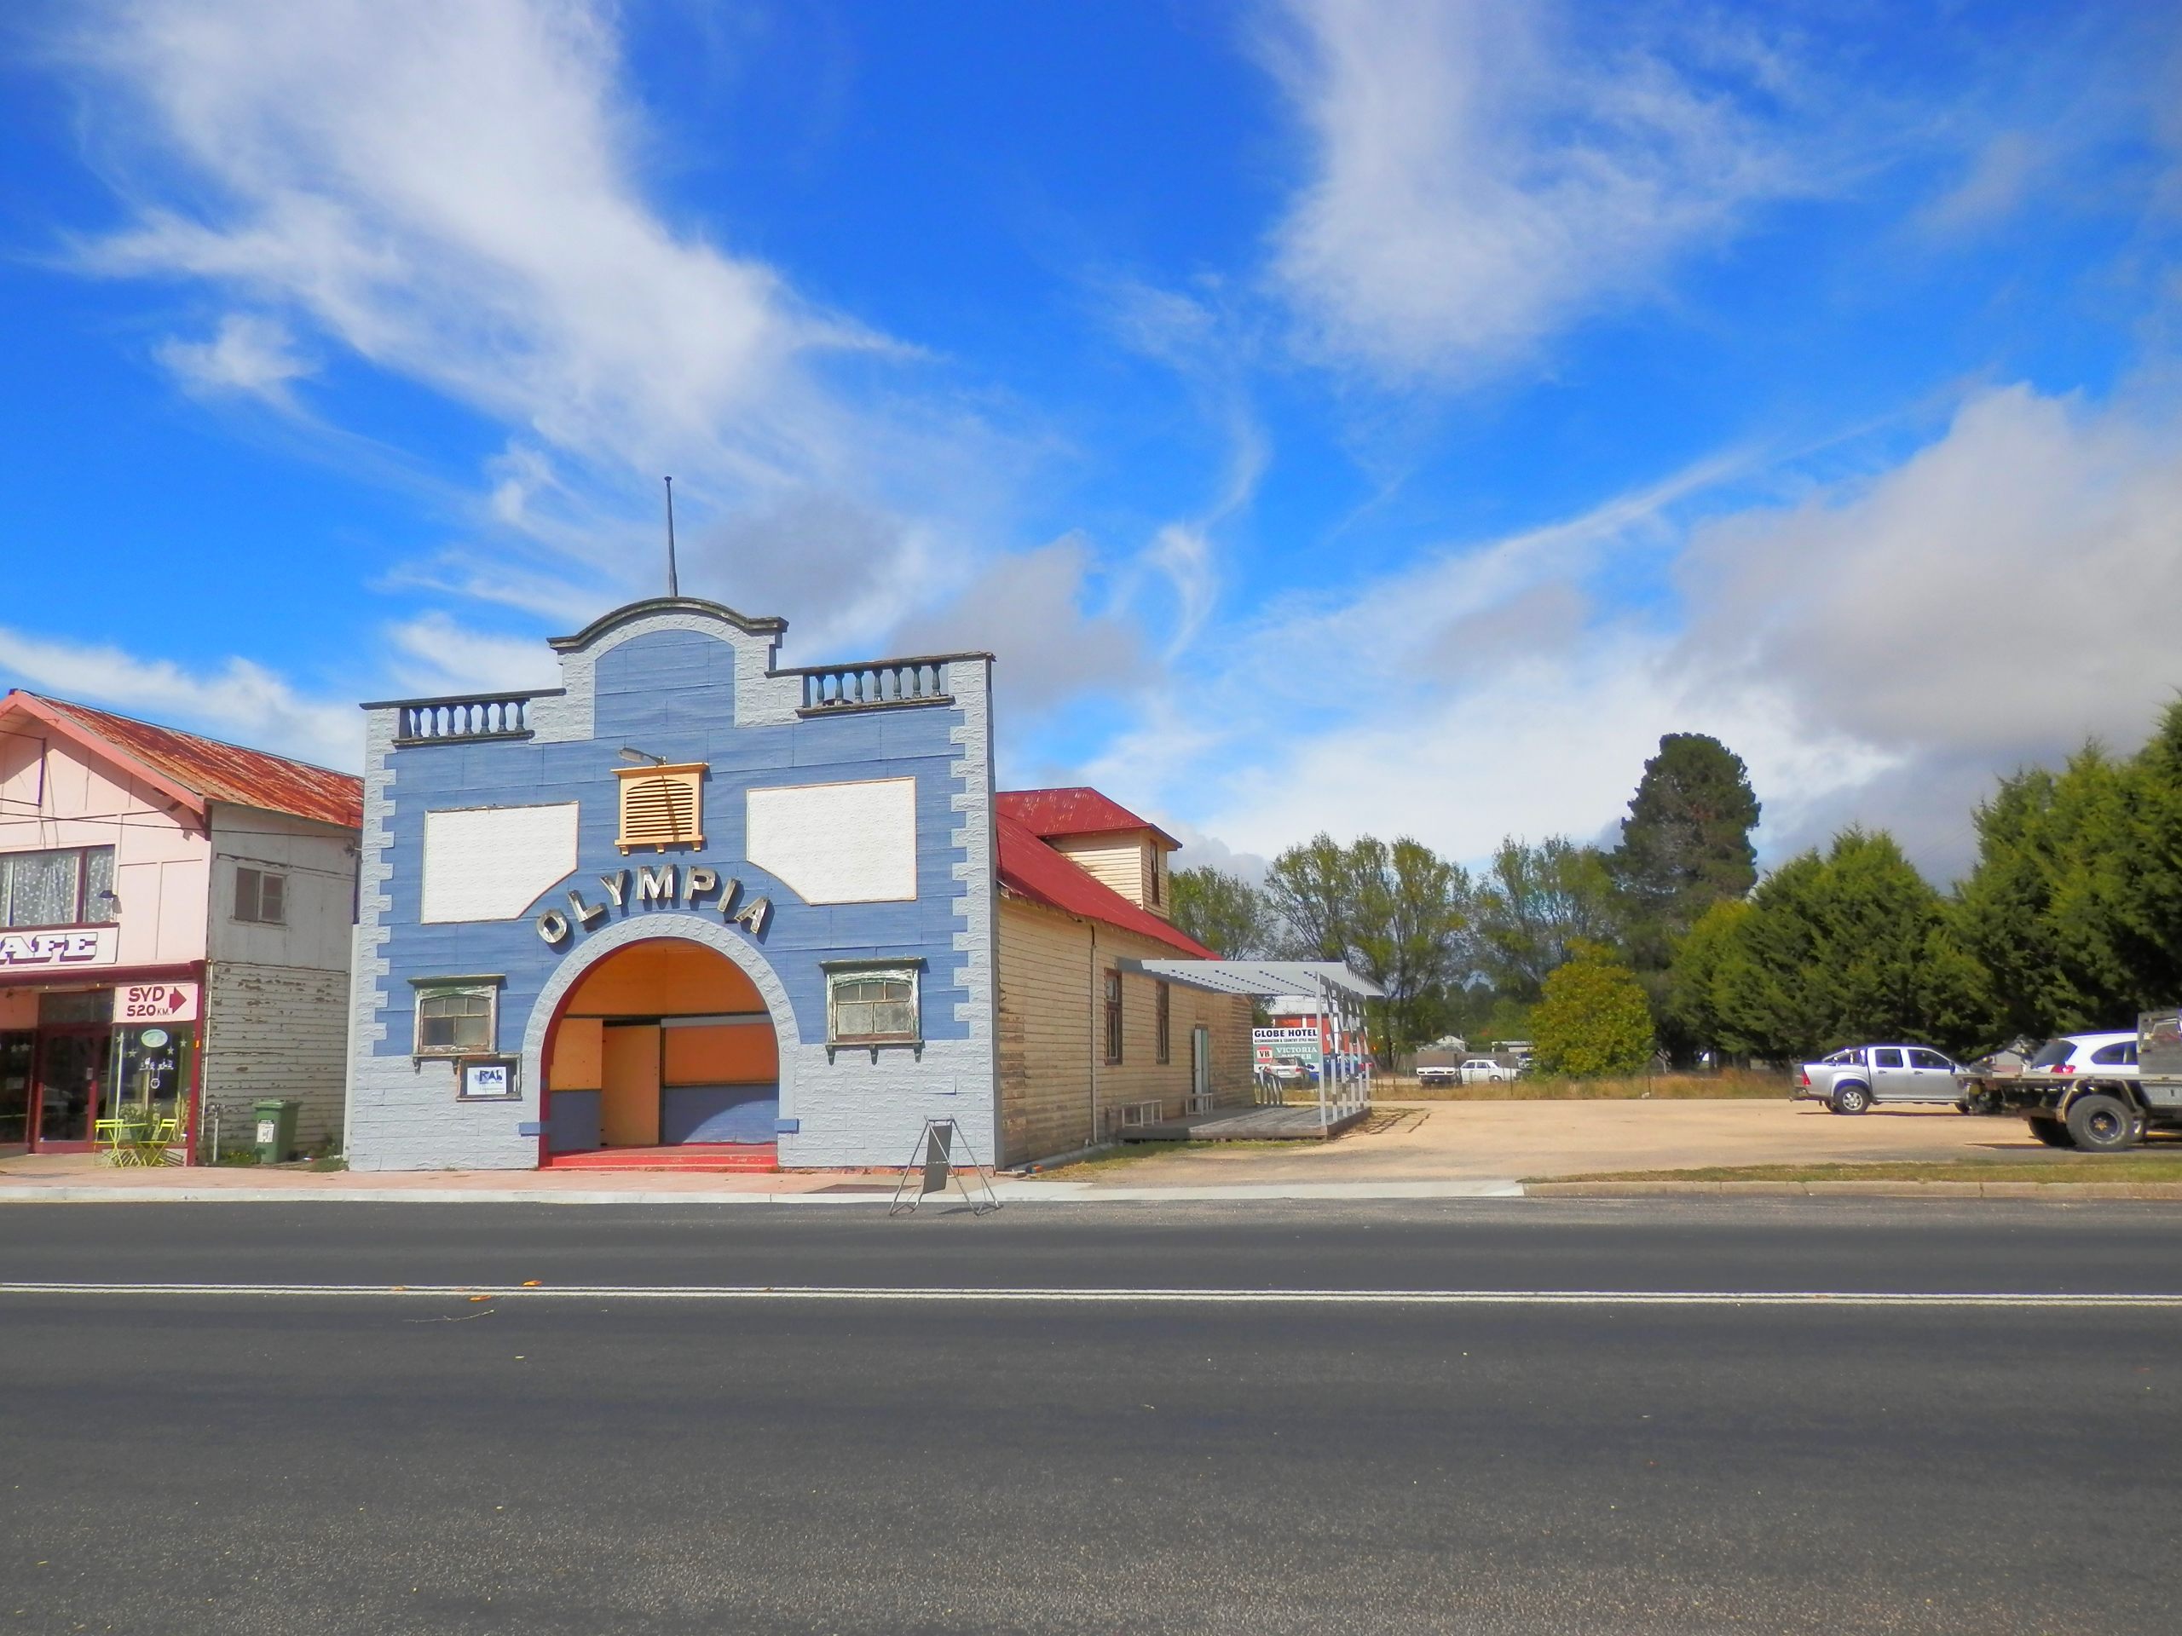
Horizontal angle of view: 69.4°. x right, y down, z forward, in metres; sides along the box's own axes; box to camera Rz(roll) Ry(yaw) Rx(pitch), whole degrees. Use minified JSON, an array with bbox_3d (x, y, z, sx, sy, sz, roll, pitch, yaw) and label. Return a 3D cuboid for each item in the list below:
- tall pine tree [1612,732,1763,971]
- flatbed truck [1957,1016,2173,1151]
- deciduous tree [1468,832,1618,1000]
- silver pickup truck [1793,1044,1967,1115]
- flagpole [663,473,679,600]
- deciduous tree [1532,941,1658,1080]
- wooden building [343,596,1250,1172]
[{"bbox_3d":[49.222,6.549,127.872,12.657,27.363,12.657,-4,-9,13],"label":"tall pine tree"},{"bbox_3d":[15.897,3.878,23.379,5.200,1.950,1.850,-3,-9,14],"label":"flatbed truck"},{"bbox_3d":[34.247,10.071,116.625,11.233,17.682,11.233,-4,-9,13],"label":"deciduous tree"},{"bbox_3d":[21.773,7.077,42.655,5.050,1.750,1.800,-4,-9,13],"label":"silver pickup truck"},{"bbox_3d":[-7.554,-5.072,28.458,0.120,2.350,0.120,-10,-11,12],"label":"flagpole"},{"bbox_3d":[23.662,9.112,73.479,5.764,6.700,5.764,-4,-9,13],"label":"deciduous tree"},{"bbox_3d":[-4.081,3.061,40.790,11.948,9.888,28.500,-4,-9,13],"label":"wooden building"}]

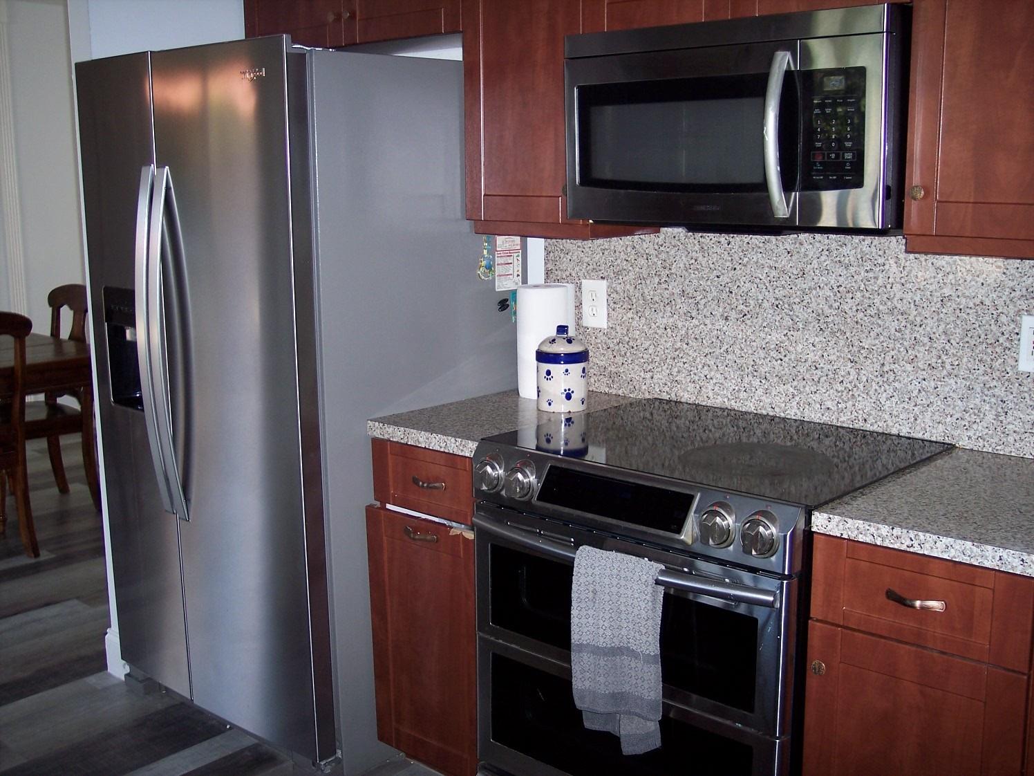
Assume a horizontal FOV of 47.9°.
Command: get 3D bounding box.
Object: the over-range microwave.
[{"bbox_3d":[0.511,-0.549,2.453,0.745,0.410,0.410,9,14,42],"label":"over-range microwave"}]

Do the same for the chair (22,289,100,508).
[{"bbox_3d":[-2.144,0.069,5.064,0.480,1.000,0.540,9,14,42],"label":"chair"}]

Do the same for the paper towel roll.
[{"bbox_3d":[0.071,-0.119,2.942,0.138,0.280,0.135,-1,11,0],"label":"paper towel roll"}]

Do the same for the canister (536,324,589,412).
[{"bbox_3d":[0.108,-0.051,2.787,0.127,0.200,0.127,-1,11,0],"label":"canister"}]

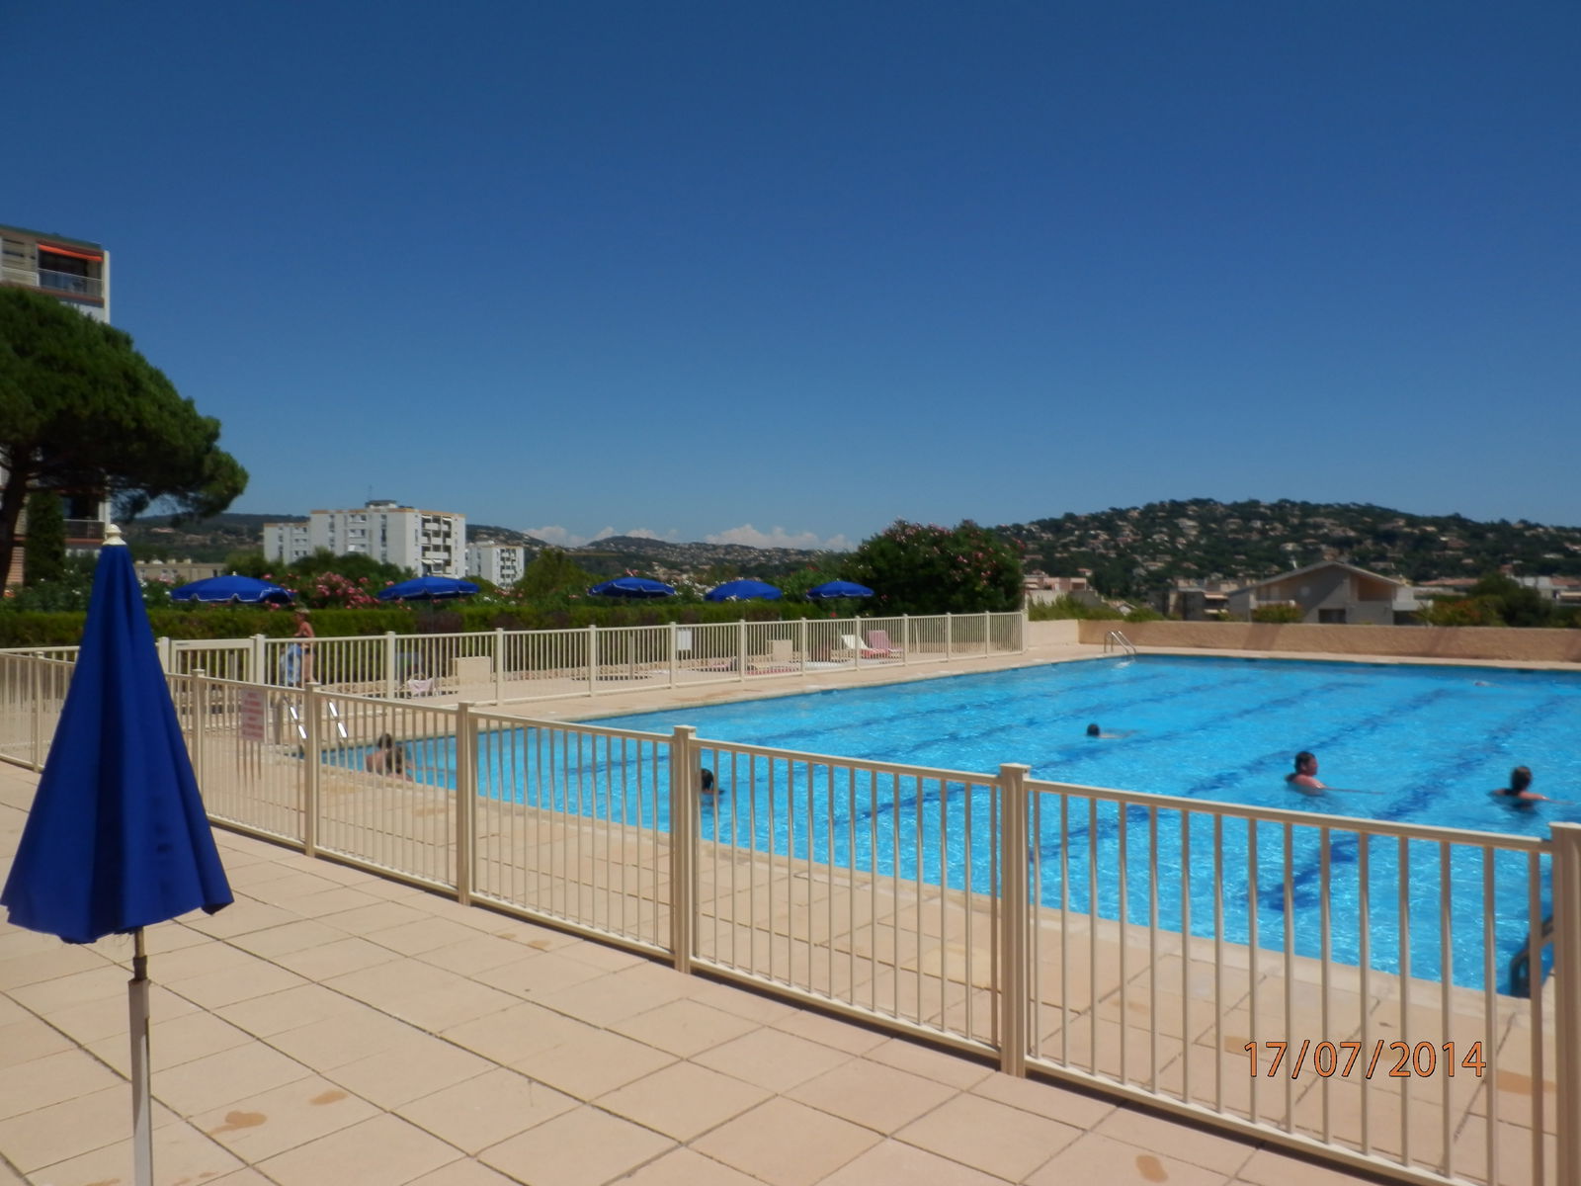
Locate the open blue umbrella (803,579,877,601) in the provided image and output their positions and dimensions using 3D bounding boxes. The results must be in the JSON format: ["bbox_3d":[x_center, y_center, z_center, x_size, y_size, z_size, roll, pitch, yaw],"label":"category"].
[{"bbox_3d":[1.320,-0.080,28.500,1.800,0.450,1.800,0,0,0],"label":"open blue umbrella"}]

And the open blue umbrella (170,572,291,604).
[{"bbox_3d":[-8.260,0.740,16.200,1.770,2.040,1.770,0,0,0],"label":"open blue umbrella"}]

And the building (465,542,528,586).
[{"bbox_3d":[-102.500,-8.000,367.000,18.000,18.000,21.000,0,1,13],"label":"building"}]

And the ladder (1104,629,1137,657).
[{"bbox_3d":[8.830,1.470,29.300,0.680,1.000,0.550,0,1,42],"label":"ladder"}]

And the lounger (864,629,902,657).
[{"bbox_3d":[2.470,1.360,28.600,0.620,0.780,1.350,0,1,-37],"label":"lounger"}]

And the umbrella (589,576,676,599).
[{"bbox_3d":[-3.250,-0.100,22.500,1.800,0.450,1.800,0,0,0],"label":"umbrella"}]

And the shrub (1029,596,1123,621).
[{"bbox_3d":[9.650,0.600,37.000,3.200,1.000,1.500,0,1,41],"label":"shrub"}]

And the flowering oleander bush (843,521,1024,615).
[{"bbox_3d":[4.100,-0.220,31.500,5.100,3.700,4.300,0,0,7],"label":"flowering oleander bush"}]

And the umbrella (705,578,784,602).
[{"bbox_3d":[-1.035,0.690,24.500,1.770,2.000,1.770,0,0,0],"label":"umbrella"}]

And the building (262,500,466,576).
[{"bbox_3d":[-88.500,-9.000,226.000,42.000,18.000,24.000,0,0,20],"label":"building"}]

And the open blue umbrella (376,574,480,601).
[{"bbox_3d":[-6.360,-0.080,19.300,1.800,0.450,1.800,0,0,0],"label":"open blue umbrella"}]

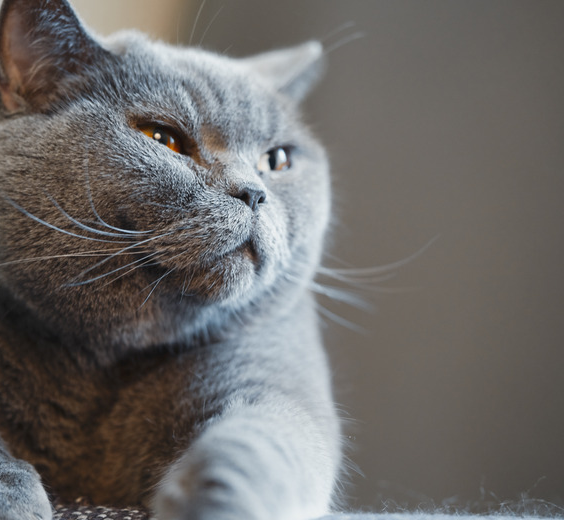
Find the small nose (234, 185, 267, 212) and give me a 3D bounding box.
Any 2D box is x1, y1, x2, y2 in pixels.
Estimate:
[{"bbox_3d":[-0.011,-0.020,0.645,0.012,0.009,0.006,12,-14,-37],"label":"small nose"}]

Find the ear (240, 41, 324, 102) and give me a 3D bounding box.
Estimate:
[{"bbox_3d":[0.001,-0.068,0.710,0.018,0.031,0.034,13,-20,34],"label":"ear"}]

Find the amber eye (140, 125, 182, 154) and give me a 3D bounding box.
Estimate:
[{"bbox_3d":[-0.040,-0.040,0.650,0.015,0.010,0.007,15,-12,-22],"label":"amber eye"}]

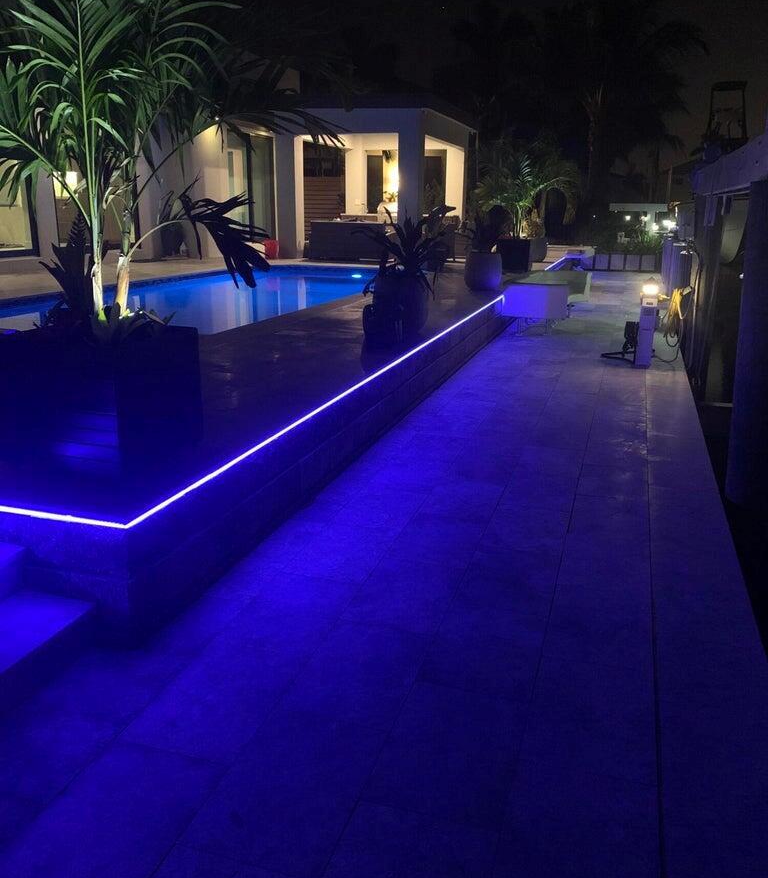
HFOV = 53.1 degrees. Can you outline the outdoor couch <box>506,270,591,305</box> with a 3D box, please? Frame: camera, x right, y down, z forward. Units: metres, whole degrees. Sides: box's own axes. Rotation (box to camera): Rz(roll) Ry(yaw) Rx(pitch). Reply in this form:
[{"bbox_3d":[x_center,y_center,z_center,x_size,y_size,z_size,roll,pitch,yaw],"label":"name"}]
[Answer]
[{"bbox_3d":[2.590,-2.241,11.932,1.100,0.750,1.350,5,17,17],"label":"outdoor couch"}]

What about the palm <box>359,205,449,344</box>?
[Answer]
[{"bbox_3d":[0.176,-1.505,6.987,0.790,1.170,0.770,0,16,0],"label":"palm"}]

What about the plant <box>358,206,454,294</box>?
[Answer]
[{"bbox_3d":[0.176,-1.708,6.928,0.790,0.770,0.770,0,16,0],"label":"plant"}]

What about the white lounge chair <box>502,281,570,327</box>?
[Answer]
[{"bbox_3d":[2.216,-1.884,10.848,0.880,0.680,1.200,5,17,17],"label":"white lounge chair"}]

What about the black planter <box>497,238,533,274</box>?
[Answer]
[{"bbox_3d":[2.603,-3.645,15.232,0.600,0.640,0.600,5,17,17],"label":"black planter"}]

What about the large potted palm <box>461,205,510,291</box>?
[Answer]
[{"bbox_3d":[1.520,-2.843,11.418,0.730,1.200,0.730,5,17,17],"label":"large potted palm"}]

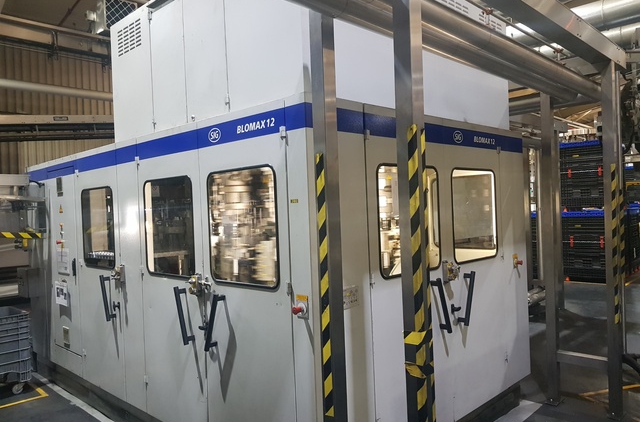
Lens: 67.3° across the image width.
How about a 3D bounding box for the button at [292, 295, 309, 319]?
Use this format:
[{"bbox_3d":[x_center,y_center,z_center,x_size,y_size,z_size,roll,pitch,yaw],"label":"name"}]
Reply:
[{"bbox_3d":[-0.103,0.453,2.271,0.073,0.104,0.068,-2,1,44],"label":"button"}]

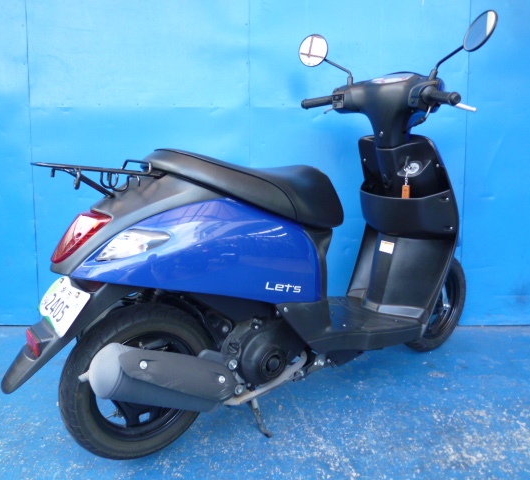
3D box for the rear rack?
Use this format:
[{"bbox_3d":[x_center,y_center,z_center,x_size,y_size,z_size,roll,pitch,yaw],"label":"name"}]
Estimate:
[{"bbox_3d":[-0.353,-0.134,1.055,0.280,0.095,0.185,-7,15,-34],"label":"rear rack"}]

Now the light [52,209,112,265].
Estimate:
[{"bbox_3d":[-0.405,-0.008,1.048,0.130,0.110,0.125,-7,15,-34],"label":"light"}]

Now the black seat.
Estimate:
[{"bbox_3d":[-0.045,-0.132,1.278,0.620,0.215,0.250,-7,15,-34],"label":"black seat"}]

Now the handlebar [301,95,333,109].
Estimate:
[{"bbox_3d":[0.183,-0.477,1.675,0.130,0.036,0.036,12,16,39],"label":"handlebar"}]

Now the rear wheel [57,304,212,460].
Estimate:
[{"bbox_3d":[-0.304,0.355,1.209,0.398,0.398,0.085,-7,15,-34],"label":"rear wheel"}]

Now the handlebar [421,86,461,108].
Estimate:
[{"bbox_3d":[0.470,-0.377,1.278,0.038,0.038,0.135,-3,13,-21],"label":"handlebar"}]

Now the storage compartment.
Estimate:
[{"bbox_3d":[0.431,-0.097,1.629,0.135,0.175,0.420,-7,15,-34],"label":"storage compartment"}]

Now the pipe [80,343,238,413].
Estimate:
[{"bbox_3d":[-0.223,0.327,1.091,0.410,0.130,0.135,23,-3,-37],"label":"pipe"}]

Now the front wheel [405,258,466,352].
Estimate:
[{"bbox_3d":[0.643,0.240,1.863,0.398,0.398,0.082,-7,15,-34],"label":"front wheel"}]

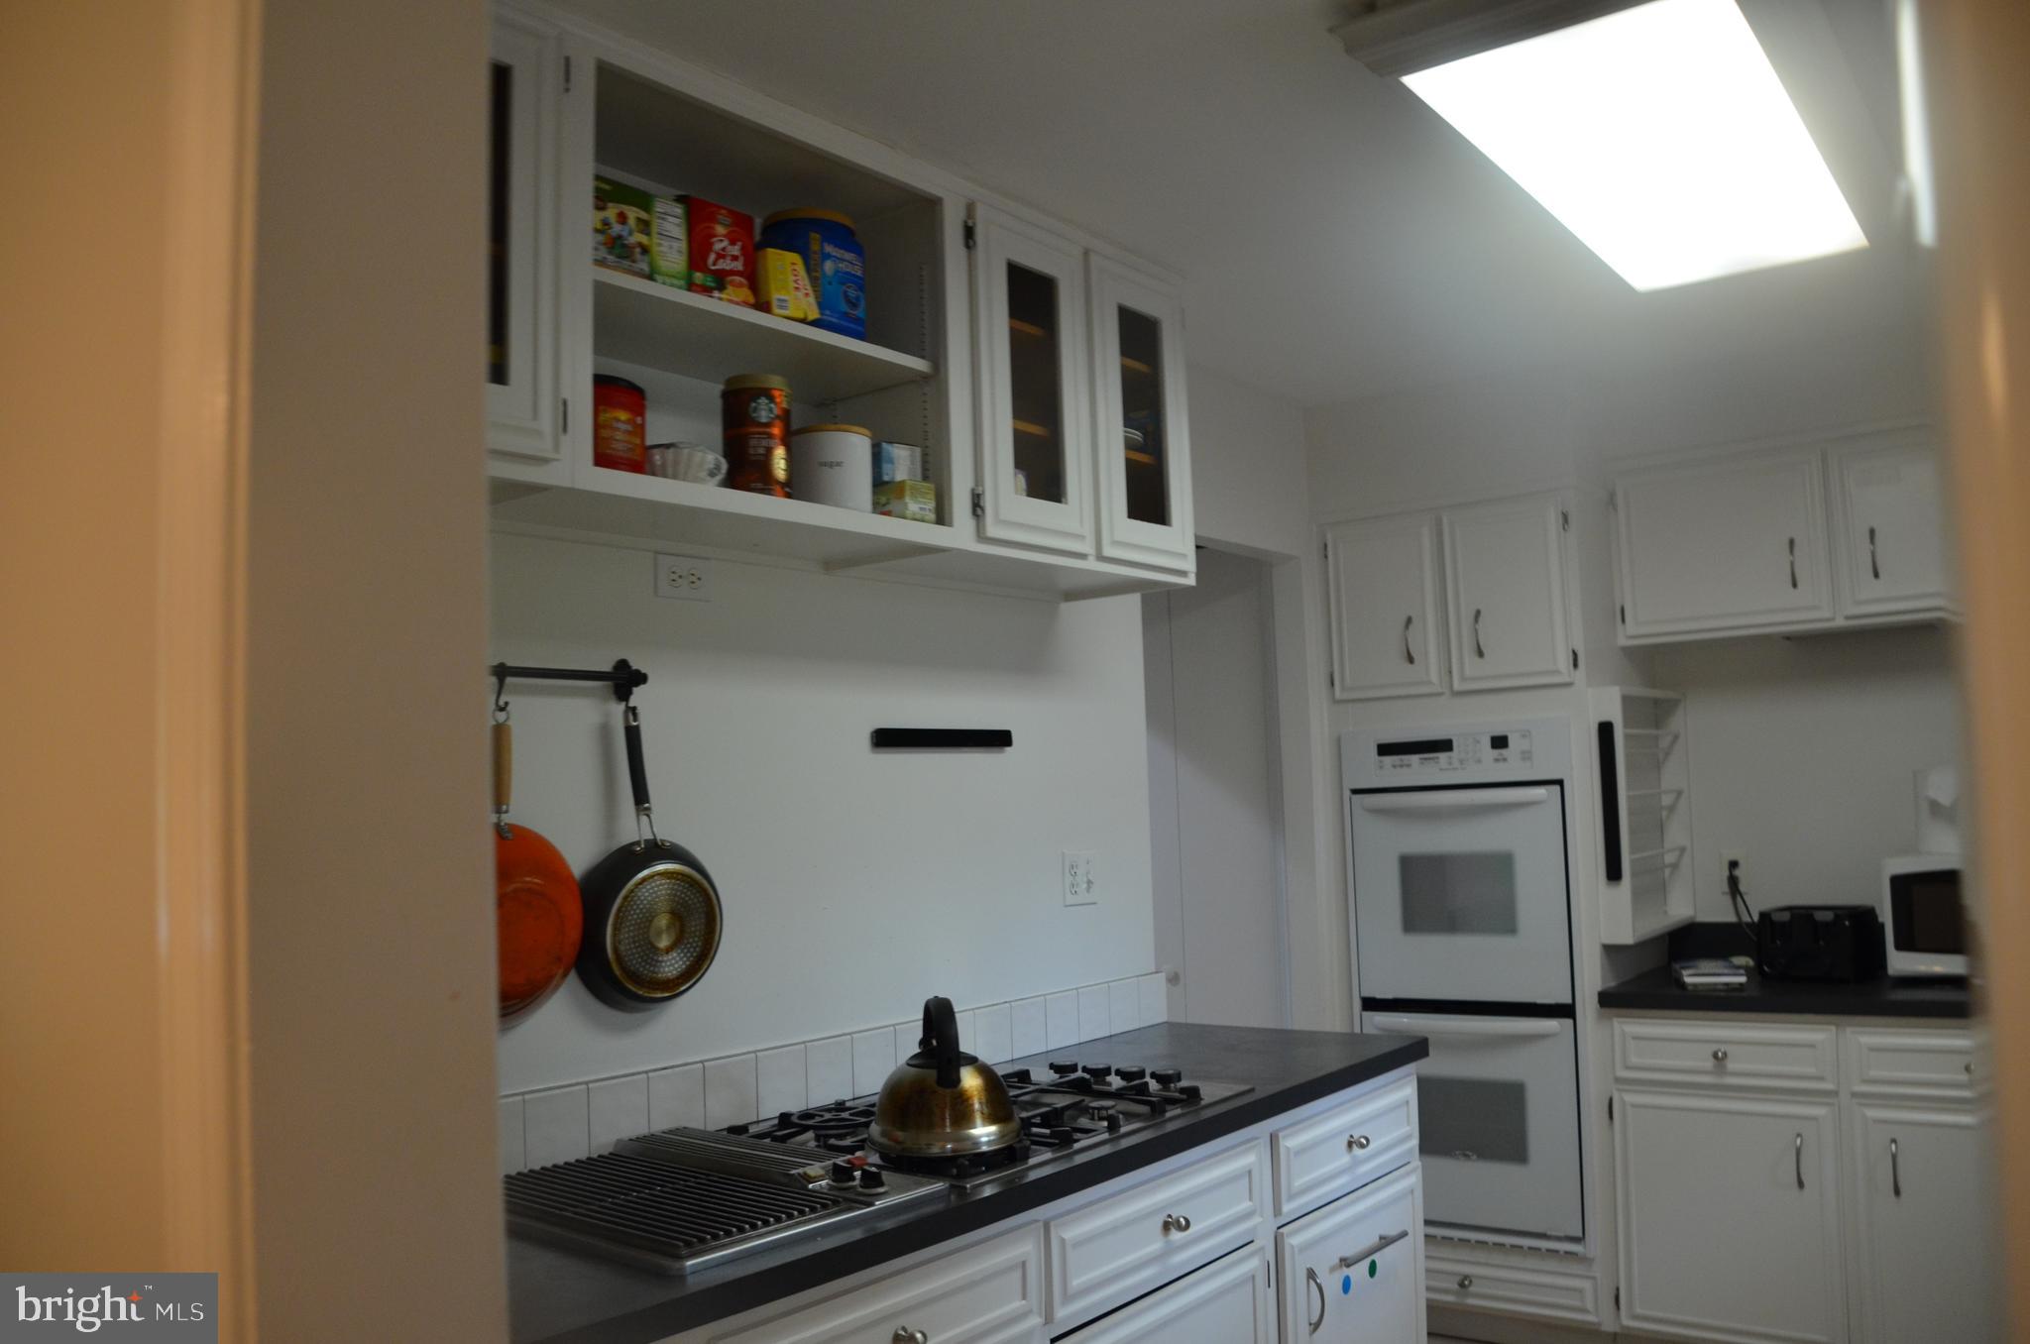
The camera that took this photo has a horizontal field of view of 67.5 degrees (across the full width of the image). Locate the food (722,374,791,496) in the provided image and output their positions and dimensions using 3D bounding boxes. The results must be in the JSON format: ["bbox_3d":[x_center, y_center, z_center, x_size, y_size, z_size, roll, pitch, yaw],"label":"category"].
[{"bbox_3d":[-0.392,-0.339,2.307,0.103,0.193,0.103,-2,-5,0],"label":"food"}]

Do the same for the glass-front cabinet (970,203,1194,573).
[{"bbox_3d":[0.012,-0.484,2.908,0.340,0.610,0.670,-6,-6,39],"label":"glass-front cabinet"}]

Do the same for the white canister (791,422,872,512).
[{"bbox_3d":[-0.304,-0.309,2.443,0.130,0.148,0.130,-2,-5,0],"label":"white canister"}]

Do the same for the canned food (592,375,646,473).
[{"bbox_3d":[-0.586,-0.316,2.086,0.150,0.150,0.150,-6,-6,38],"label":"canned food"}]

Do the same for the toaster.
[{"bbox_3d":[1.974,0.649,3.696,0.225,0.178,0.260,-7,-7,44],"label":"toaster"}]

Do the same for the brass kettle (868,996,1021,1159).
[{"bbox_3d":[-0.101,0.557,2.129,0.212,0.202,0.212,-2,-5,0],"label":"brass kettle"}]

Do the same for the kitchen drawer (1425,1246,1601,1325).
[{"bbox_3d":[1.279,1.524,3.951,0.620,0.127,0.450,-6,-6,38],"label":"kitchen drawer"}]

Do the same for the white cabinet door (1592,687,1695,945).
[{"bbox_3d":[1.565,0.346,3.745,0.080,0.600,0.560,-6,-6,39],"label":"white cabinet door"}]

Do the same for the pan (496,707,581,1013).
[{"bbox_3d":[-0.711,0.265,2.091,0.055,0.425,0.272,-6,-6,38],"label":"pan"}]

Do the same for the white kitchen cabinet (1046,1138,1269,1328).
[{"bbox_3d":[0.066,0.862,2.460,0.450,0.145,0.595,-6,-6,38],"label":"white kitchen cabinet"}]

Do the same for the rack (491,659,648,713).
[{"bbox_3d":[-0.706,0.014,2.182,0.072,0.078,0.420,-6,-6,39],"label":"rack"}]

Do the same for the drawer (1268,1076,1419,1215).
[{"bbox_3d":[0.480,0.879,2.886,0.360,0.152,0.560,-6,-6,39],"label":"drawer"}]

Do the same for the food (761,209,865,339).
[{"bbox_3d":[-0.321,-0.606,2.411,0.172,0.200,0.172,-2,-5,0],"label":"food"}]

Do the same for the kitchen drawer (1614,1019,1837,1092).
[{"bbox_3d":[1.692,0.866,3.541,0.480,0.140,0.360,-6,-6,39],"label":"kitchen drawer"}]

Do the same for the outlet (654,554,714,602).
[{"bbox_3d":[-0.533,-0.154,2.473,0.012,0.072,0.118,-6,-6,39],"label":"outlet"}]

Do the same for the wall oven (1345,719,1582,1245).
[{"bbox_3d":[1.276,0.790,4.022,0.615,1.305,0.580,-6,-6,38],"label":"wall oven"}]

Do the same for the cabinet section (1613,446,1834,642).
[{"bbox_3d":[1.780,-0.300,3.775,0.510,0.450,0.320,-6,-6,39],"label":"cabinet section"}]

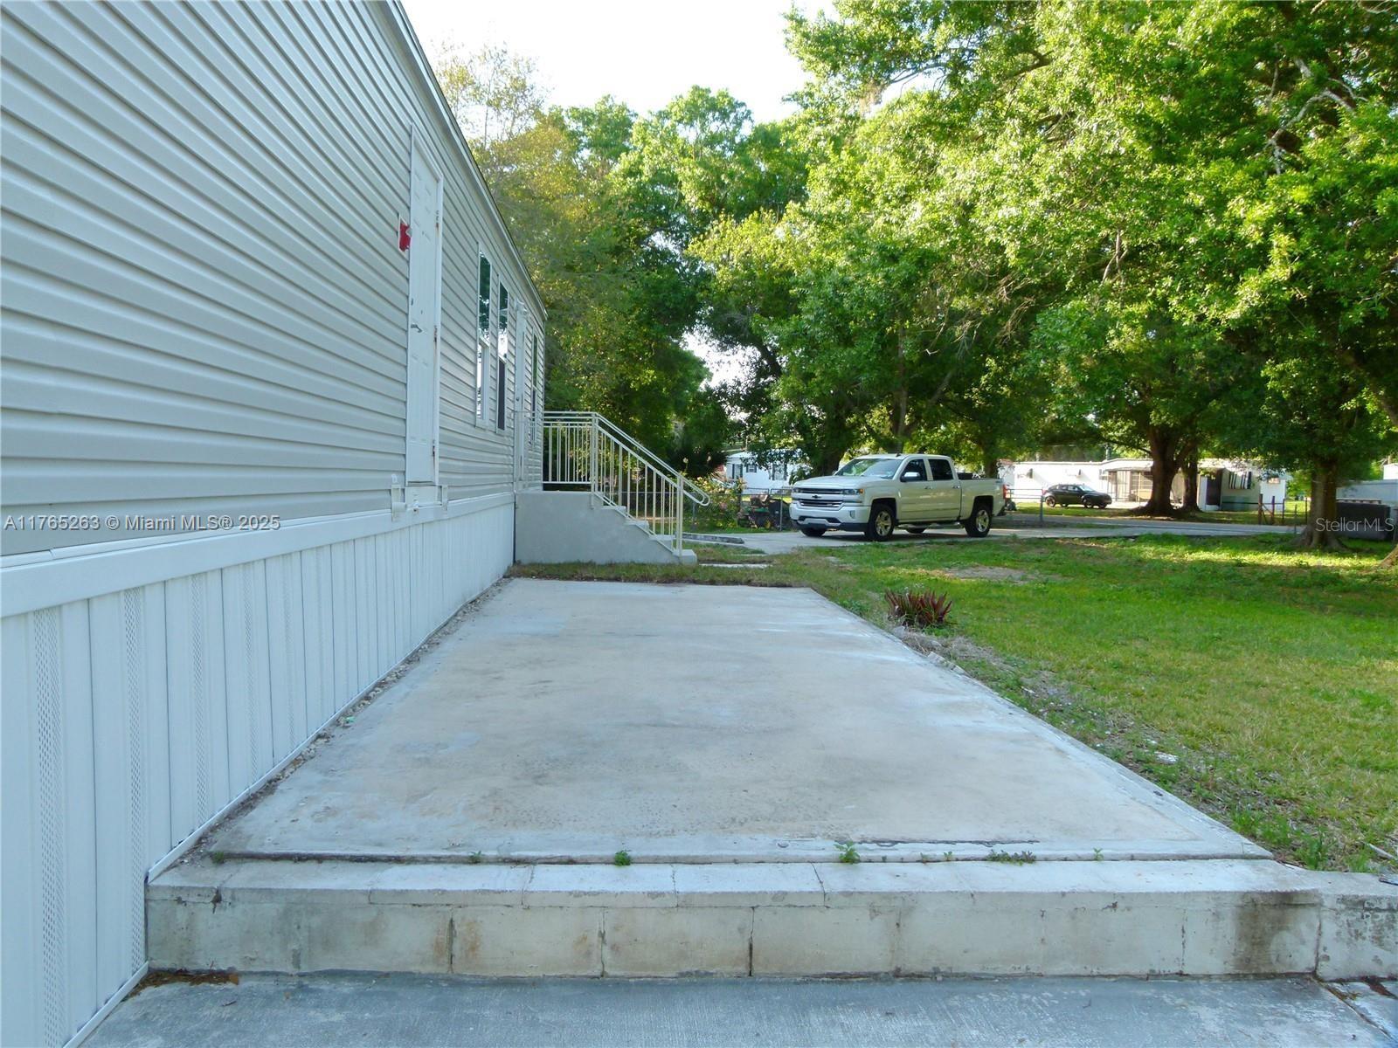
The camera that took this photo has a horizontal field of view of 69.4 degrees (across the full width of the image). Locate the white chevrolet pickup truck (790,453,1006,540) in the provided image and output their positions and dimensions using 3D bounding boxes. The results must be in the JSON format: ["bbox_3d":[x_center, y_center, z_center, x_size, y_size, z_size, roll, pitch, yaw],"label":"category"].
[{"bbox_3d":[4.563,-0.635,22.637,5.840,1.880,2.050,-1,3,-43],"label":"white chevrolet pickup truck"}]

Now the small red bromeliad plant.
[{"bbox_3d":[1.807,0.683,8.285,0.510,0.290,0.470,1,2,-4],"label":"small red bromeliad plant"}]

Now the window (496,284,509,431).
[{"bbox_3d":[-1.981,-1.637,10.155,0.080,1.460,0.930,1,2,-4],"label":"window"}]

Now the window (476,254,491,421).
[{"bbox_3d":[-1.882,-1.577,8.760,0.080,1.460,0.920,1,2,-4],"label":"window"}]

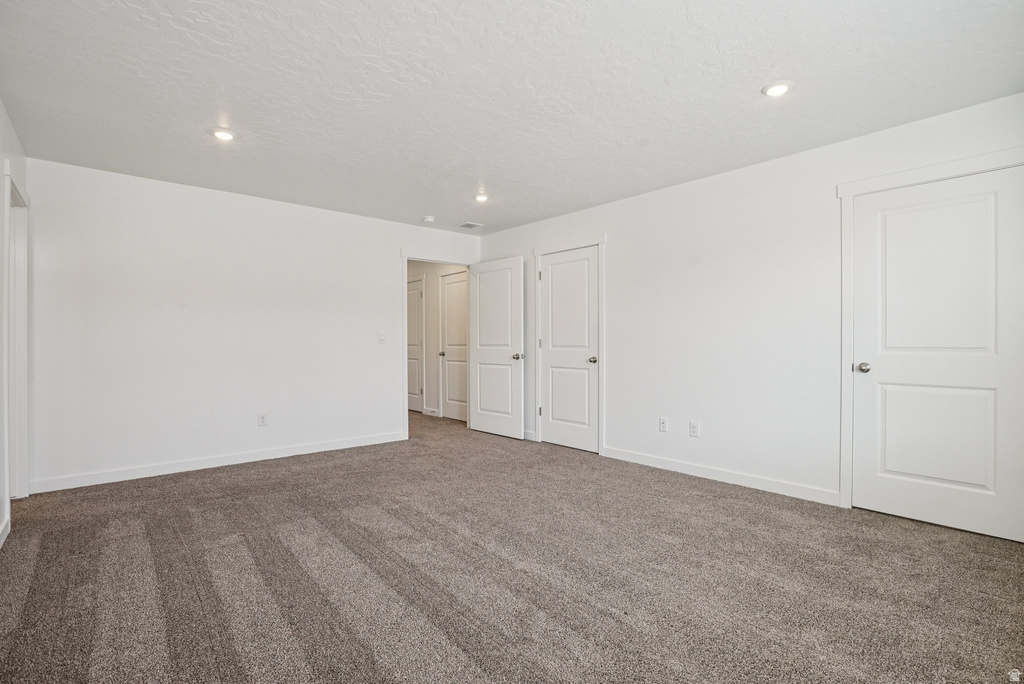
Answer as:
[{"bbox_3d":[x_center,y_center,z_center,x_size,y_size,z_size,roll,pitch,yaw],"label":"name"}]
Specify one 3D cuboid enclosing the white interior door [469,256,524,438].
[{"bbox_3d":[-0.186,0.071,5.372,0.853,2.034,0.040,0,0,43],"label":"white interior door"}]

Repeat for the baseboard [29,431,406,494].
[{"bbox_3d":[-2.363,1.058,4.202,2.896,0.090,0.018,0,0,-39],"label":"baseboard"}]

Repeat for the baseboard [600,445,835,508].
[{"bbox_3d":[1.540,1.053,3.713,0.018,0.092,1.874,0,0,-43],"label":"baseboard"}]

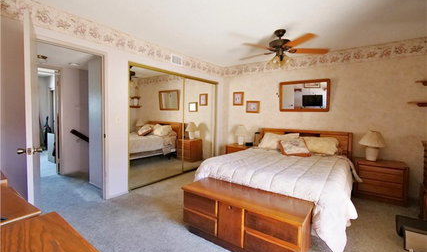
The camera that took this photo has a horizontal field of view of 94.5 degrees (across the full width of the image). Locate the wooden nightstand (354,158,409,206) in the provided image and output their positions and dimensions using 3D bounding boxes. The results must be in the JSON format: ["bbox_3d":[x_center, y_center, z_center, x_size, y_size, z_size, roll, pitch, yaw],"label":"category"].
[{"bbox_3d":[2.579,0.846,3.086,0.610,0.540,0.410,4,4,37],"label":"wooden nightstand"}]

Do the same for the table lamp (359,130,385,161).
[{"bbox_3d":[2.529,0.321,3.132,0.330,0.495,0.330,4,4,37],"label":"table lamp"}]

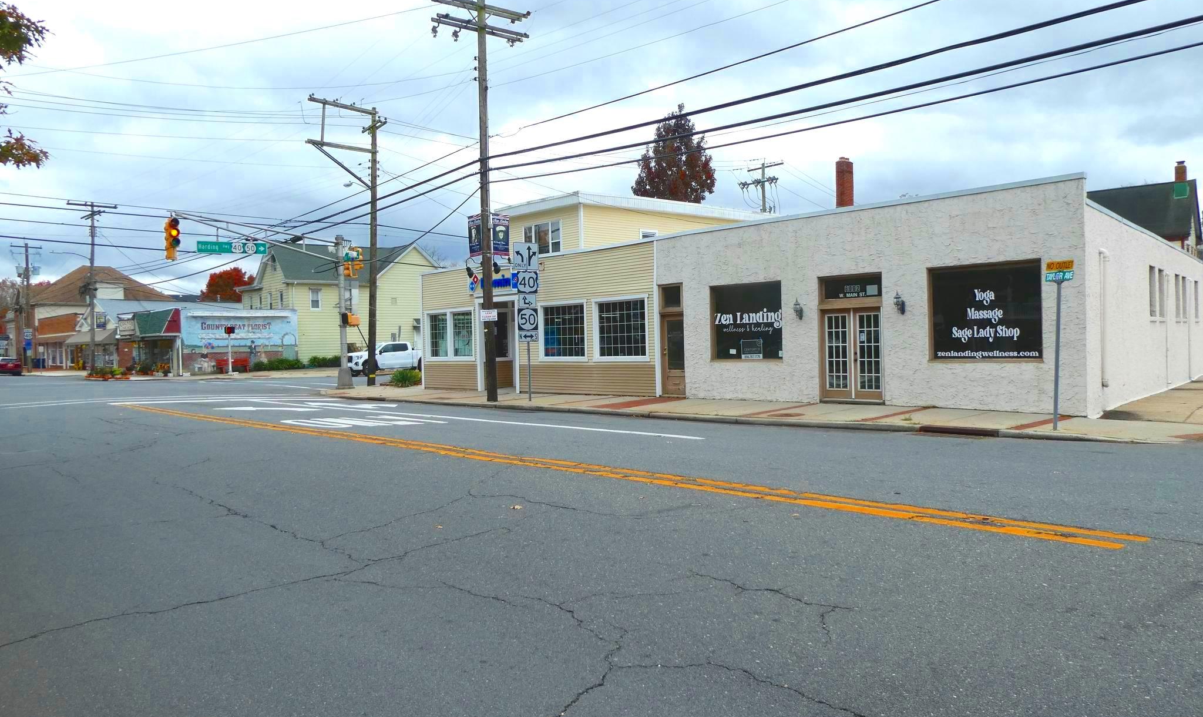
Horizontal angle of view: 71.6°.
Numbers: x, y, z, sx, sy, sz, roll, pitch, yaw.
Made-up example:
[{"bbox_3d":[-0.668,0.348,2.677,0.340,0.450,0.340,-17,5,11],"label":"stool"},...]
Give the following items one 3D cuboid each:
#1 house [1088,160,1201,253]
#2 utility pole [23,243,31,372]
[{"bbox_3d":[27.630,-5.193,47.351,10.000,10.302,7.000,0,2,43],"label":"house"},{"bbox_3d":[-52.419,-4.609,75.916,0.420,11.867,0.420,-2,1,-42],"label":"utility pole"}]

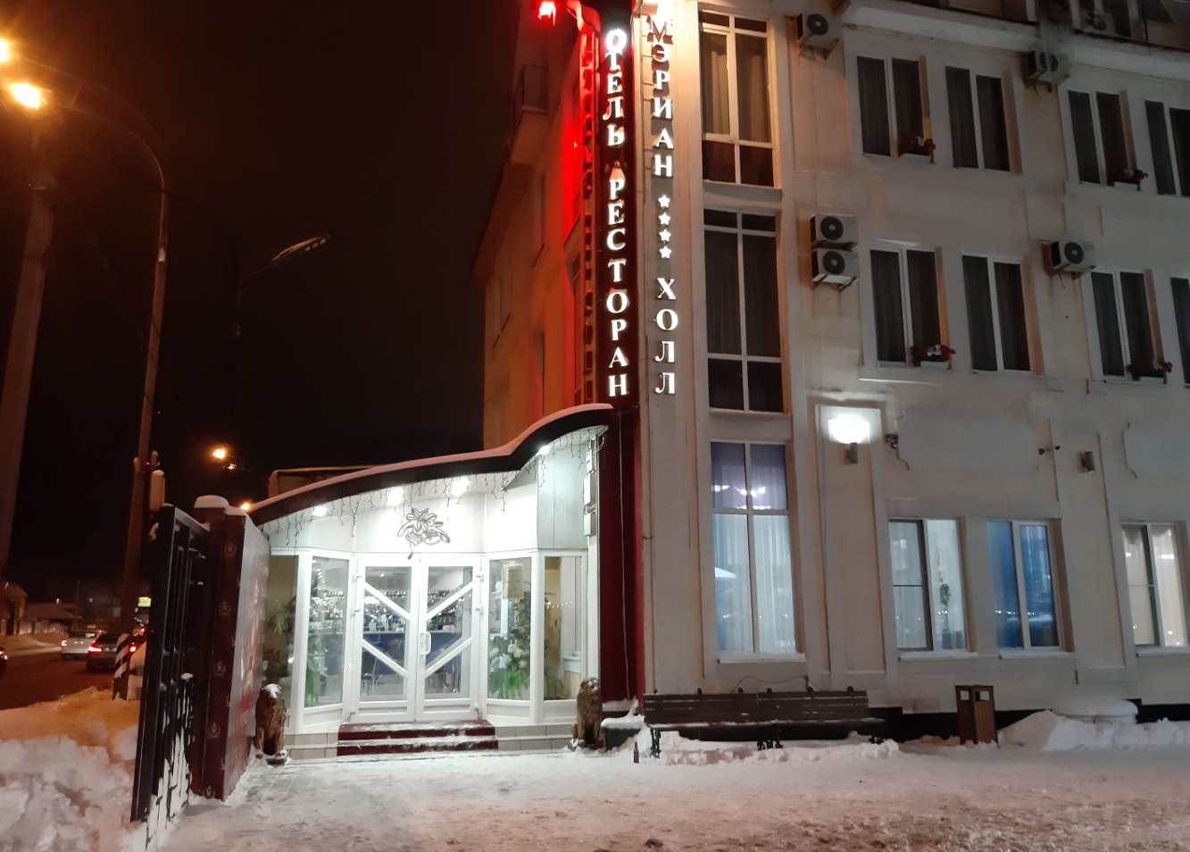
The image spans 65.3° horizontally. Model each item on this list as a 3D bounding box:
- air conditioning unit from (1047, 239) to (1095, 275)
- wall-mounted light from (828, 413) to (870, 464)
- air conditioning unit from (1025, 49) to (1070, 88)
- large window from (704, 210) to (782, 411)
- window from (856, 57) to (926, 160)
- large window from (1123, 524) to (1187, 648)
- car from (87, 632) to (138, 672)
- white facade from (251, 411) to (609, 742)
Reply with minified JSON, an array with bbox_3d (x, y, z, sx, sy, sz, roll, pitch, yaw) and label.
[{"bbox_3d":[7.712,-2.723,15.015,0.672,0.407,0.240,3,-12,-14],"label":"air conditioning unit"},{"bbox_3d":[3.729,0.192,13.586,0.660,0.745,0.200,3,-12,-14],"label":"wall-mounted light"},{"bbox_3d":[7.670,-6.013,15.690,0.690,0.470,0.270,3,-12,-14],"label":"air conditioning unit"},{"bbox_3d":[2.225,-1.739,13.885,1.193,3.087,0.150,3,-12,-14],"label":"large window"},{"bbox_3d":[4.814,-5.168,15.153,1.180,1.740,0.150,3,-12,-14],"label":"window"},{"bbox_3d":[8.813,2.523,14.632,1.200,1.880,0.150,3,-12,-14],"label":"large window"},{"bbox_3d":[-19.245,8.913,37.003,1.780,1.470,4.500,6,-13,-26],"label":"car"},{"bbox_3d":[-2.083,1.862,12.138,4.356,4.214,1.400,3,-12,-14],"label":"white facade"}]

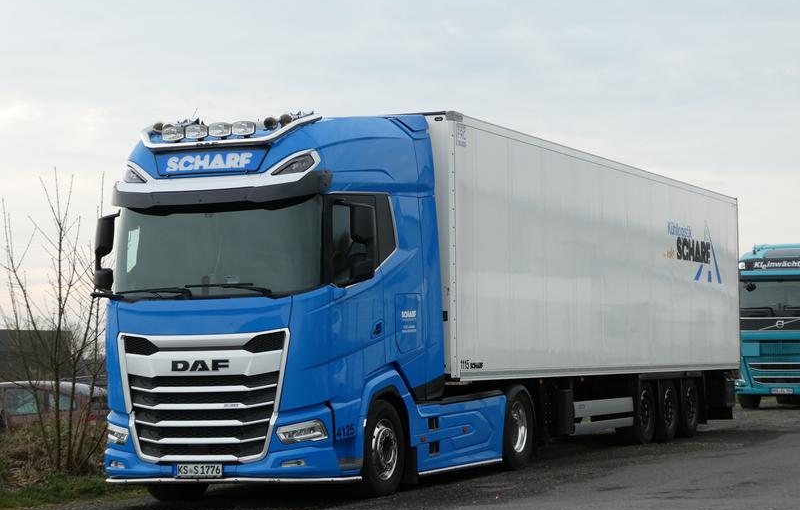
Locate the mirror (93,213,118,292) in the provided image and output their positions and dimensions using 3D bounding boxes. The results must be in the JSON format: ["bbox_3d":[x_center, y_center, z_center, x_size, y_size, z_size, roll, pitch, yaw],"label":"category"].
[{"bbox_3d":[-2.949,-0.027,18.356,0.310,0.780,0.250,-2,-3,23],"label":"mirror"}]

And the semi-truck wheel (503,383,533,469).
[{"bbox_3d":[1.256,2.053,21.743,0.370,1.000,1.000,-2,-3,23],"label":"semi-truck wheel"}]

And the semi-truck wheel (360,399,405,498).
[{"bbox_3d":[-0.279,1.933,18.156,0.340,0.990,0.990,-2,-3,23],"label":"semi-truck wheel"}]

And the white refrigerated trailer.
[{"bbox_3d":[2.092,0.779,26.424,2.580,4.000,13.500,-2,-3,23],"label":"white refrigerated trailer"}]

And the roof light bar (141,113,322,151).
[{"bbox_3d":[-1.724,-1.198,17.742,1.920,0.280,0.580,-2,-3,23],"label":"roof light bar"}]

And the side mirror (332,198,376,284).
[{"bbox_3d":[-0.382,-0.102,17.241,0.320,0.790,0.260,-2,-3,23],"label":"side mirror"}]

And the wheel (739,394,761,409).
[{"bbox_3d":[7.713,2.889,40.223,0.350,1.000,1.000,-2,-3,23],"label":"wheel"}]

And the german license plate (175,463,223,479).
[{"bbox_3d":[-1.894,2.024,17.131,0.520,0.115,0.020,-2,-3,23],"label":"german license plate"}]

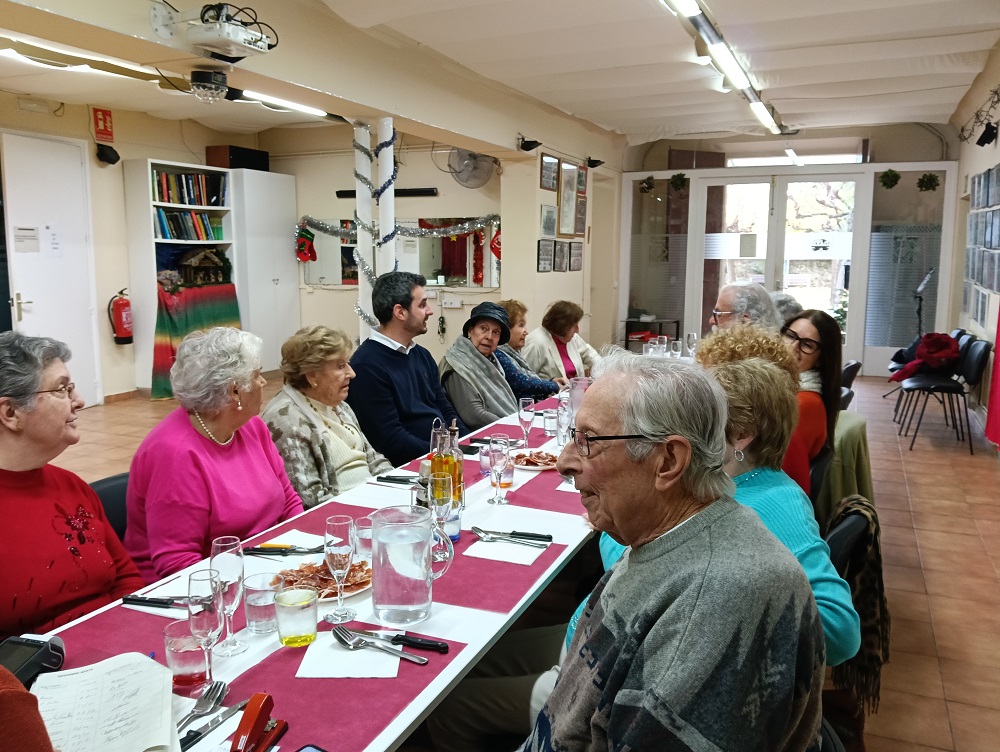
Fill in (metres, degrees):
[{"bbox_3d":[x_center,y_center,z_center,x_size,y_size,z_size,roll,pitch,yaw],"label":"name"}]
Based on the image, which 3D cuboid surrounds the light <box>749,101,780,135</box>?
[{"bbox_3d":[2.727,-2.653,8.004,0.110,0.090,1.650,4,10,24],"label":"light"}]

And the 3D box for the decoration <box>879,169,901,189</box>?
[{"bbox_3d":[4.559,-2.308,9.138,0.260,0.250,0.220,3,9,17],"label":"decoration"}]

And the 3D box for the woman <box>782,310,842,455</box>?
[{"bbox_3d":[0.988,0.380,2.998,0.680,1.260,0.480,2,9,14],"label":"woman"}]

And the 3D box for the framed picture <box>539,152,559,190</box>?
[{"bbox_3d":[0.498,-2.033,7.809,0.030,0.345,0.480,4,9,24],"label":"framed picture"}]

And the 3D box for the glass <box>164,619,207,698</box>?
[{"bbox_3d":[-0.501,0.449,1.249,0.073,0.087,0.073,0,9,0],"label":"glass"}]

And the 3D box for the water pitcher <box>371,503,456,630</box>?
[{"bbox_3d":[-0.169,0.358,1.489,0.168,0.200,0.113,-2,9,-11],"label":"water pitcher"}]

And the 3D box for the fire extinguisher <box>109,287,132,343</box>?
[{"bbox_3d":[-3.724,-0.585,7.648,0.170,0.540,0.180,4,10,24],"label":"fire extinguisher"}]

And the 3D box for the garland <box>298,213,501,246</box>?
[{"bbox_3d":[-1.199,-1.646,8.653,2.620,0.330,0.100,4,9,24],"label":"garland"}]

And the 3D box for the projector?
[{"bbox_3d":[-1.223,-1.506,3.525,0.215,0.085,0.285,4,10,24],"label":"projector"}]

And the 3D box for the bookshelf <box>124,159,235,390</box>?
[{"bbox_3d":[-3.338,-1.037,8.333,0.300,2.360,1.060,4,10,24],"label":"bookshelf"}]

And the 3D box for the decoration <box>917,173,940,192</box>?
[{"bbox_3d":[4.819,-2.176,8.780,0.270,0.230,0.160,4,10,24],"label":"decoration"}]

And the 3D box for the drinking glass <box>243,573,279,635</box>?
[{"bbox_3d":[-0.465,0.448,1.529,0.080,0.096,0.080,0,9,0],"label":"drinking glass"}]

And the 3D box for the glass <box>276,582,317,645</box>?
[{"bbox_3d":[-0.360,0.429,1.389,0.075,0.085,0.075,0,9,0],"label":"glass"}]

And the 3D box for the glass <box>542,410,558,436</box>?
[{"bbox_3d":[0.204,0.183,3.022,0.069,0.089,0.069,0,9,0],"label":"glass"}]

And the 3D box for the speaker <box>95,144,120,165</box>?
[{"bbox_3d":[-3.709,-2.093,7.392,0.160,0.145,0.145,25,18,19],"label":"speaker"}]

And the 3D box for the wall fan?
[{"bbox_3d":[-0.290,-2.106,7.897,0.440,0.440,0.310,2,9,12],"label":"wall fan"}]

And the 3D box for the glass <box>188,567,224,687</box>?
[{"bbox_3d":[-0.489,0.429,1.299,0.065,0.206,0.065,4,10,24],"label":"glass"}]

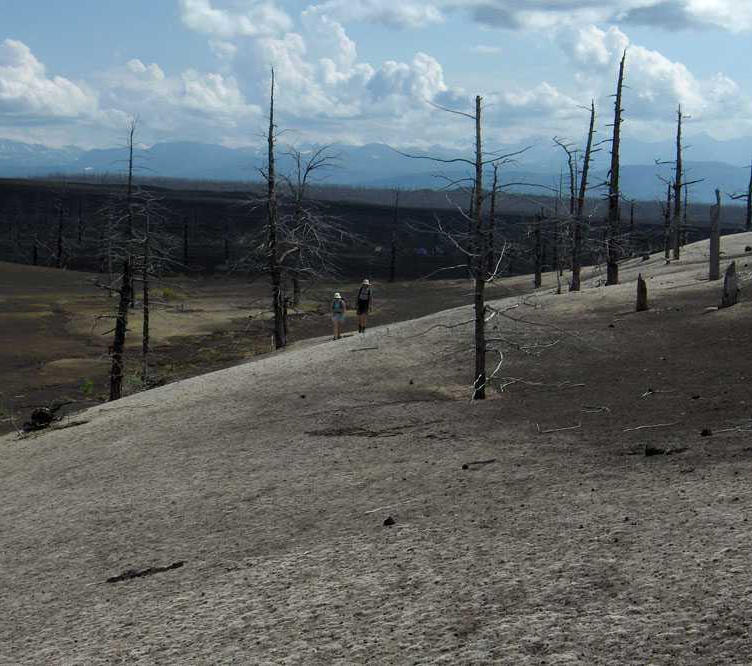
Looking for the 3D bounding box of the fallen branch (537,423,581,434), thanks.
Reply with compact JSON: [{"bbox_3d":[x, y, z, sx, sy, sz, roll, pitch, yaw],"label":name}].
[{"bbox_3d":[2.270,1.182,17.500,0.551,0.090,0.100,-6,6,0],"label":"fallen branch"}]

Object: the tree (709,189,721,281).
[{"bbox_3d":[9.023,-2.612,37.500,0.290,2.470,0.280,2,6,0],"label":"tree"}]

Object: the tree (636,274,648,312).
[{"bbox_3d":[5.872,-0.914,31.000,0.245,0.840,0.240,2,6,0],"label":"tree"}]

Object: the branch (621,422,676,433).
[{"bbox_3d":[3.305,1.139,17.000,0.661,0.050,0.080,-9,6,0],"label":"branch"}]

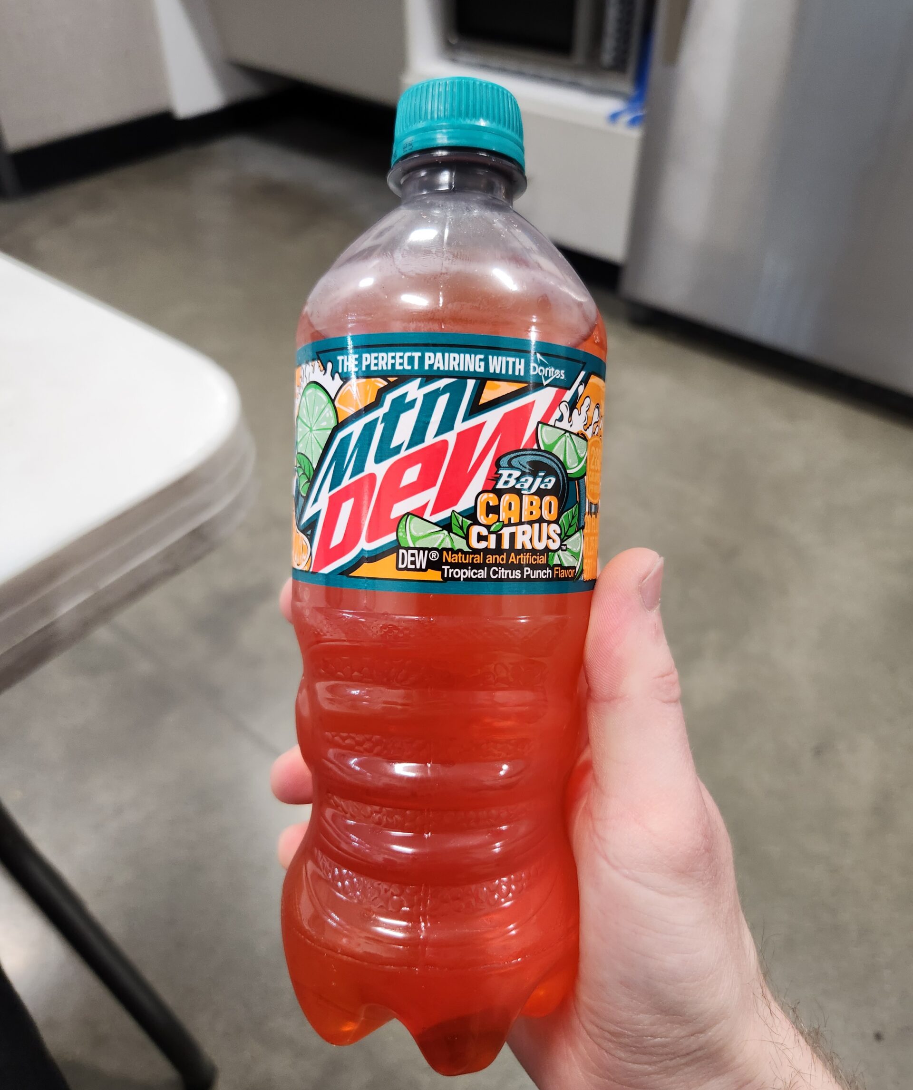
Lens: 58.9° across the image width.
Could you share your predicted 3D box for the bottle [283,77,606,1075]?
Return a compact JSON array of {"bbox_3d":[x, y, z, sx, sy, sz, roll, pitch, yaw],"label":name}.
[{"bbox_3d":[-0.003,0.007,0.194,0.072,0.219,0.072,2,3,-1],"label":"bottle"}]

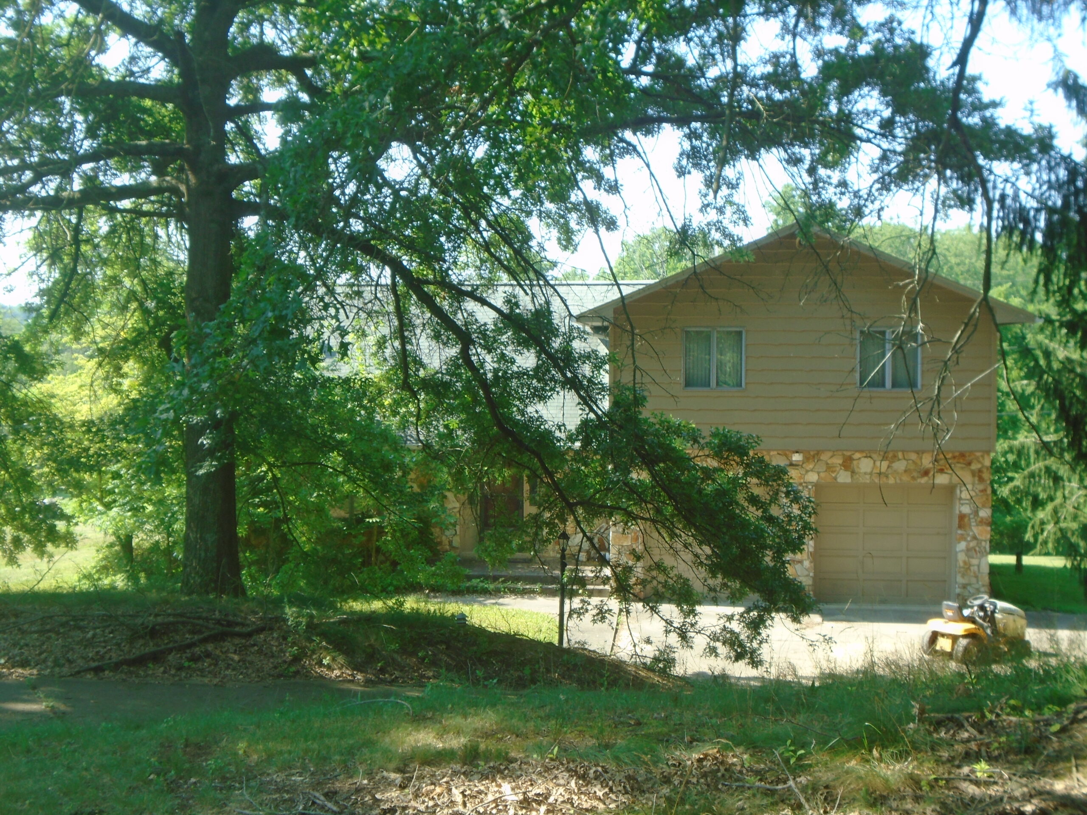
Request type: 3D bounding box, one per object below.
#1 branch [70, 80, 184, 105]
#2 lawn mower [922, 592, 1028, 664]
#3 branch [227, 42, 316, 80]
[{"bbox_3d":[-4.742,-3.593,17.500,1.300,0.290,0.300,0,1,0],"label":"branch"},{"bbox_3d":[6.380,3.250,22.600,1.720,1.060,1.100,-1,1,-33],"label":"lawn mower"},{"bbox_3d":[-3.086,-3.945,17.500,1.000,0.410,0.400,0,1,0],"label":"branch"}]

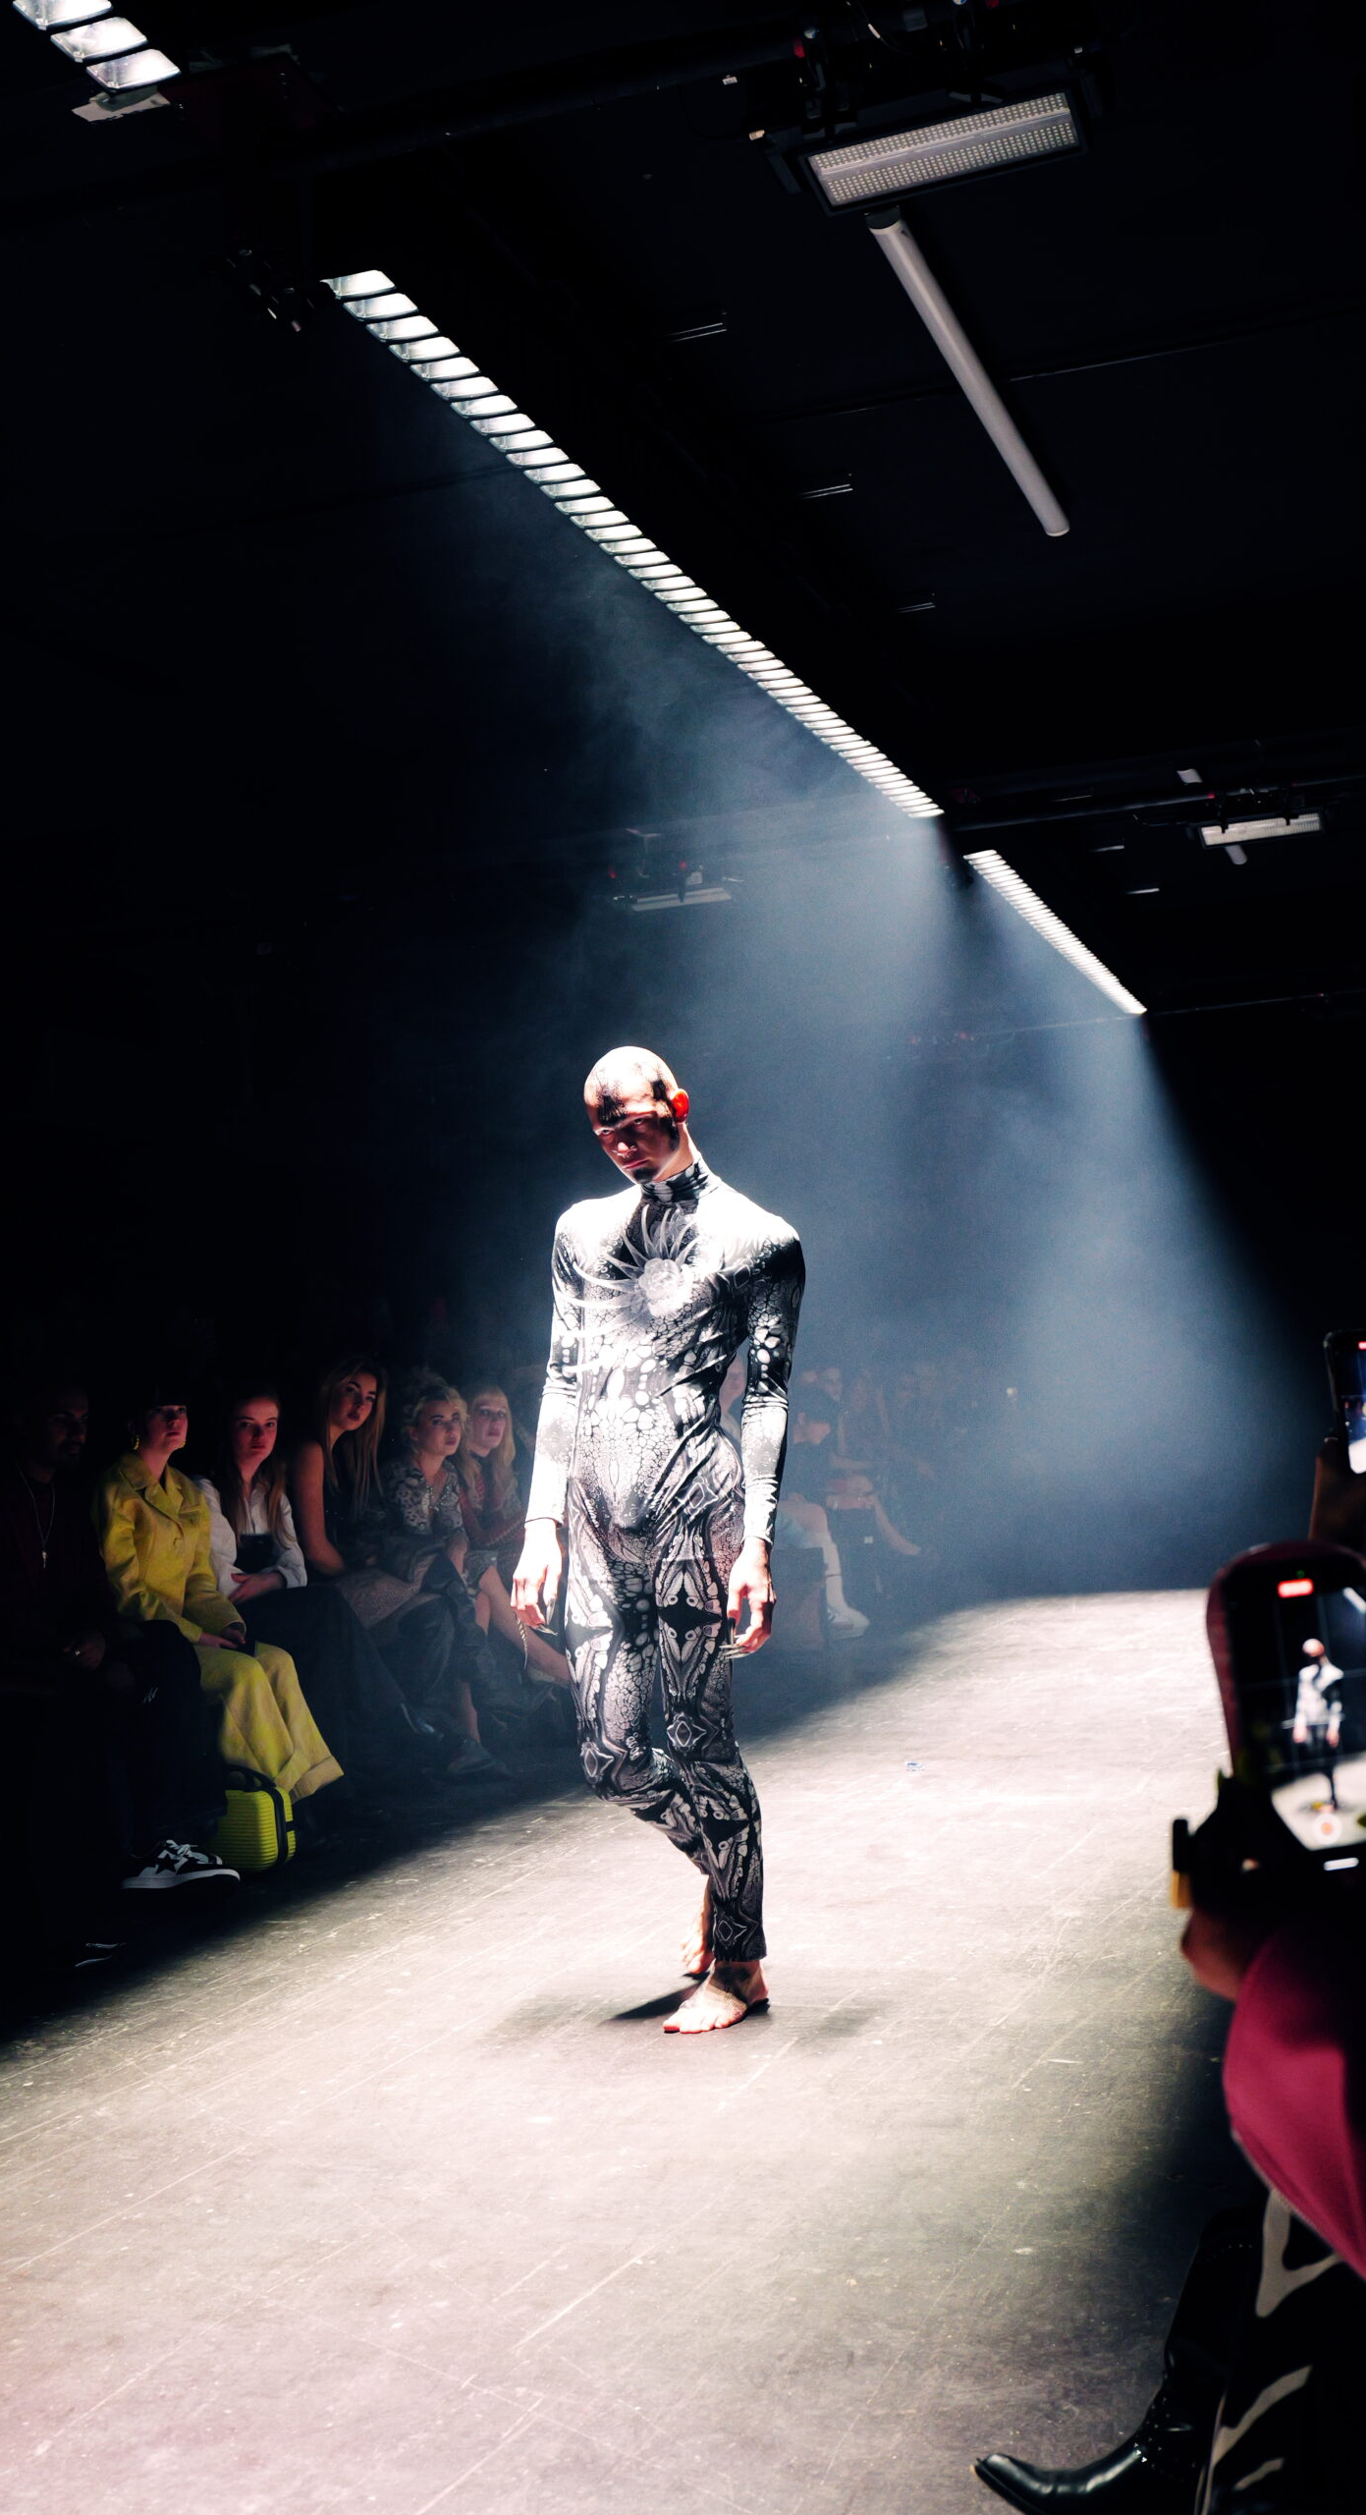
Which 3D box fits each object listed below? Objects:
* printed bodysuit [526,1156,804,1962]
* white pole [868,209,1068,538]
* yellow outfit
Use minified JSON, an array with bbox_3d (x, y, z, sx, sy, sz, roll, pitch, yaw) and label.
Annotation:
[{"bbox_3d":[-0.007,0.583,4.696,0.550,1.530,0.450,-5,-4,19],"label":"printed bodysuit"},{"bbox_3d":[0.698,-1.975,5.624,0.058,0.058,1.870,-5,-4,19],"label":"white pole"},{"bbox_3d":[-1.294,1.020,6.842,0.740,0.980,0.510,-6,-4,31],"label":"yellow outfit"}]

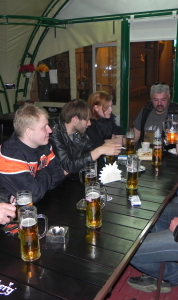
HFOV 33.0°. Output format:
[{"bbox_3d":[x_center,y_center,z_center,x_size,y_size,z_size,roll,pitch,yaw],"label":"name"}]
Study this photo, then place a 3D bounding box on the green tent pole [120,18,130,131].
[{"bbox_3d":[0.647,-1.117,5.390,0.135,2.307,0.135,7,16,27],"label":"green tent pole"}]

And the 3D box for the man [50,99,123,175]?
[{"bbox_3d":[0.020,0.242,2.309,0.660,1.250,0.520,5,16,23],"label":"man"}]

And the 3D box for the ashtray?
[{"bbox_3d":[-0.132,0.361,1.278,0.078,0.031,0.078,1,14,9],"label":"ashtray"}]

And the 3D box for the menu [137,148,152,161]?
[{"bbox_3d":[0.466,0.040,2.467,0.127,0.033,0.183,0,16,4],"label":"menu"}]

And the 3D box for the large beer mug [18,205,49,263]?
[{"bbox_3d":[-0.207,0.316,1.135,0.104,0.190,0.071,-1,14,0],"label":"large beer mug"}]

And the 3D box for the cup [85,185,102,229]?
[{"bbox_3d":[0.041,0.254,1.406,0.114,0.200,0.074,-9,17,-29],"label":"cup"}]

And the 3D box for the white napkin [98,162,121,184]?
[{"bbox_3d":[0.138,0.144,1.937,0.130,0.125,0.045,-8,15,-24],"label":"white napkin"}]

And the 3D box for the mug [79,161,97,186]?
[{"bbox_3d":[-0.001,0.172,1.725,0.114,0.200,0.074,-9,17,-29],"label":"mug"}]

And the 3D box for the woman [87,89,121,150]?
[{"bbox_3d":[0.228,0.115,2.723,0.640,1.280,0.460,4,15,18],"label":"woman"}]

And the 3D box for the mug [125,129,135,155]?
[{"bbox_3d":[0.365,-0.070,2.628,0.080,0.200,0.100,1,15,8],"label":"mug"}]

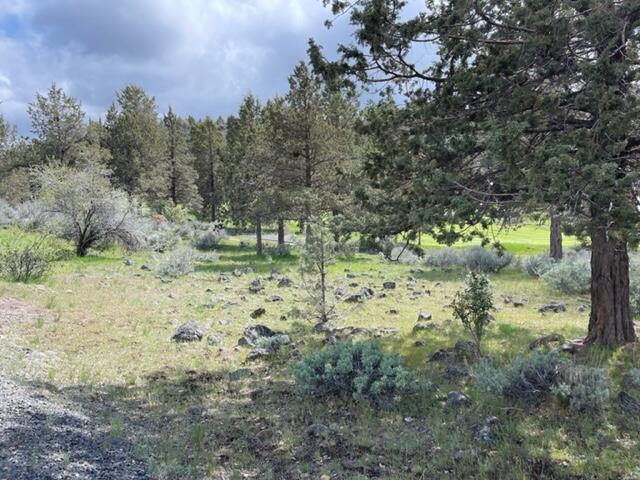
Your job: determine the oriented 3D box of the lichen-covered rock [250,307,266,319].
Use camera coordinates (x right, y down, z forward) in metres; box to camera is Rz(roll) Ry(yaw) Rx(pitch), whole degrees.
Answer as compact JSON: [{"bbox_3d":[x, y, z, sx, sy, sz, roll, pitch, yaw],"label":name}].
[{"bbox_3d":[-0.979,1.154,7.650,0.250,0.170,0.220,0,3,0],"label":"lichen-covered rock"}]

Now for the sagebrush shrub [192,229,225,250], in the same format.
[{"bbox_3d":[-4.639,-0.021,20.000,1.320,0.920,1.200,0,3,0],"label":"sagebrush shrub"}]

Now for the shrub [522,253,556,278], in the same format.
[{"bbox_3d":[5.942,0.687,13.026,0.838,0.691,0.754,1,3,25],"label":"shrub"}]

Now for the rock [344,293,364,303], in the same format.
[{"bbox_3d":[0.619,1.031,8.623,0.359,0.157,0.269,0,3,0],"label":"rock"}]

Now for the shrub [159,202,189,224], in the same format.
[{"bbox_3d":[-9.081,-1.654,30.000,1.747,1.353,1.573,0,3,0],"label":"shrub"}]

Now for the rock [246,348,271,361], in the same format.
[{"bbox_3d":[-0.715,1.331,5.592,0.277,0.111,0.222,0,3,-7],"label":"rock"}]

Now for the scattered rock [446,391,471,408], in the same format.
[{"bbox_3d":[1.207,1.390,4.192,0.201,0.131,0.161,1,3,16],"label":"scattered rock"}]

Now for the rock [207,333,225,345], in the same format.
[{"bbox_3d":[-1.362,1.284,6.268,0.229,0.141,0.183,-1,3,-12],"label":"rock"}]

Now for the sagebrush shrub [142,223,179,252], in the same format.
[{"bbox_3d":[-6.758,-0.066,20.391,1.450,1.183,1.305,-1,3,-18],"label":"sagebrush shrub"}]

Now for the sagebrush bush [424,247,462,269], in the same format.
[{"bbox_3d":[3.772,0.533,14.800,1.232,0.631,1.047,0,3,0],"label":"sagebrush bush"}]

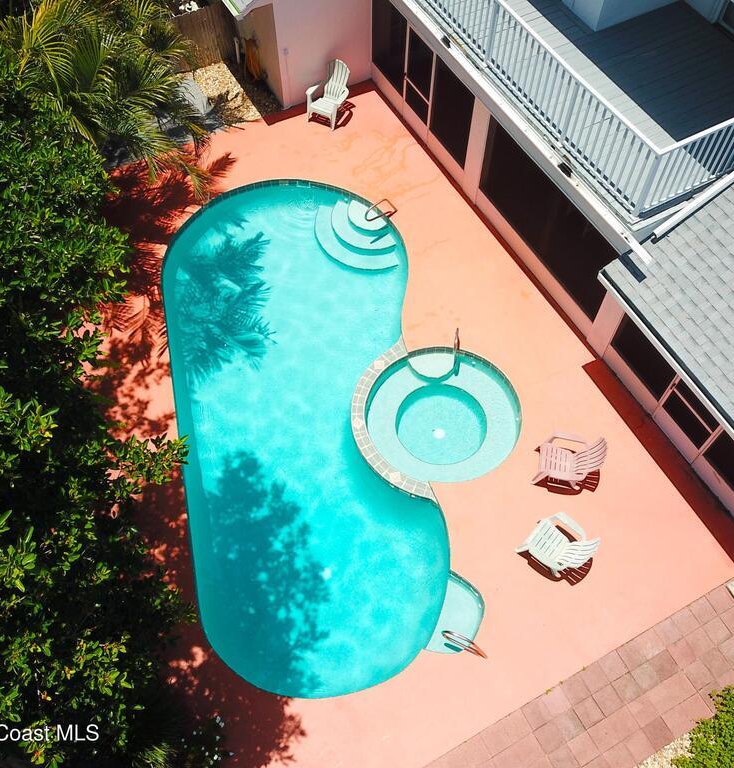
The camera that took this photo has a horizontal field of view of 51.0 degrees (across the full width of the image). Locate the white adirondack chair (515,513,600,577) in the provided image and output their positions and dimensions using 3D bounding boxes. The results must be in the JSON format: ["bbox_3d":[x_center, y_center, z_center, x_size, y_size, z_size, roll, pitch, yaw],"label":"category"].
[{"bbox_3d":[2.637,2.211,10.573,0.860,0.930,0.770,36,66,19],"label":"white adirondack chair"}]

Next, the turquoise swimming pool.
[{"bbox_3d":[-1.036,0.419,12.912,4.309,1.350,9.314,-8,60,-5],"label":"turquoise swimming pool"}]

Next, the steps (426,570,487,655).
[{"bbox_3d":[1.275,3.280,10.691,0.660,0.400,1.140,18,61,10],"label":"steps"}]

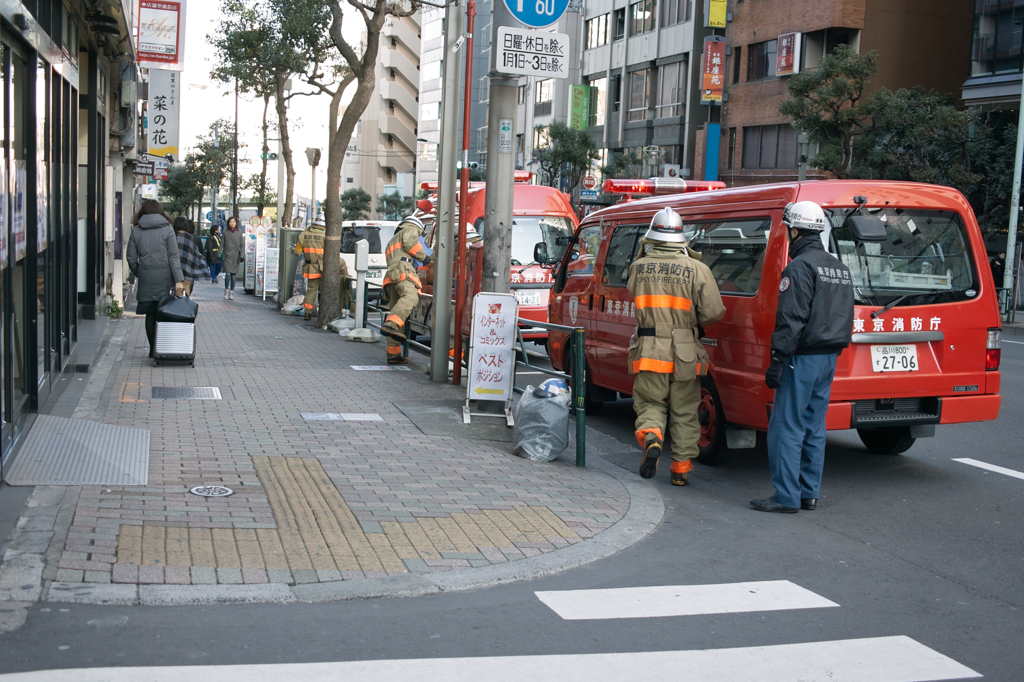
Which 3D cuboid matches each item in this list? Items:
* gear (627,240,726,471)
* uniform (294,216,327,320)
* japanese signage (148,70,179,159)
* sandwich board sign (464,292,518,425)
[{"bbox_3d":[1.043,0.076,7.312,0.600,1.430,0.480,2,6,-8],"label":"gear"},{"bbox_3d":[-3.231,-1.218,19.109,0.630,1.740,0.550,1,6,-14],"label":"uniform"},{"bbox_3d":[-7.159,-4.673,24.000,0.660,1.940,0.200,1,6,-14],"label":"japanese signage"},{"bbox_3d":[-0.163,0.139,9.280,0.385,1.000,0.420,3,7,3],"label":"sandwich board sign"}]

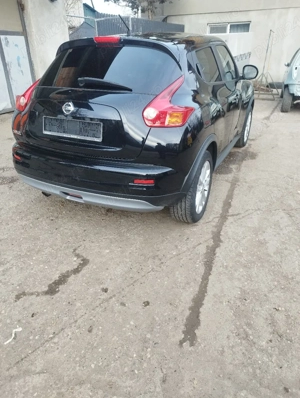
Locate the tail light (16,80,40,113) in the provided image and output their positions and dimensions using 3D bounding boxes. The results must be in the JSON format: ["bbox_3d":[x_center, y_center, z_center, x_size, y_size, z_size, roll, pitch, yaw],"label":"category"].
[{"bbox_3d":[-1.063,-0.923,2.382,0.300,0.320,0.310,13,30,23],"label":"tail light"}]

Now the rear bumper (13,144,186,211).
[{"bbox_3d":[-0.518,-0.232,2.268,1.680,0.430,0.420,13,30,23],"label":"rear bumper"}]

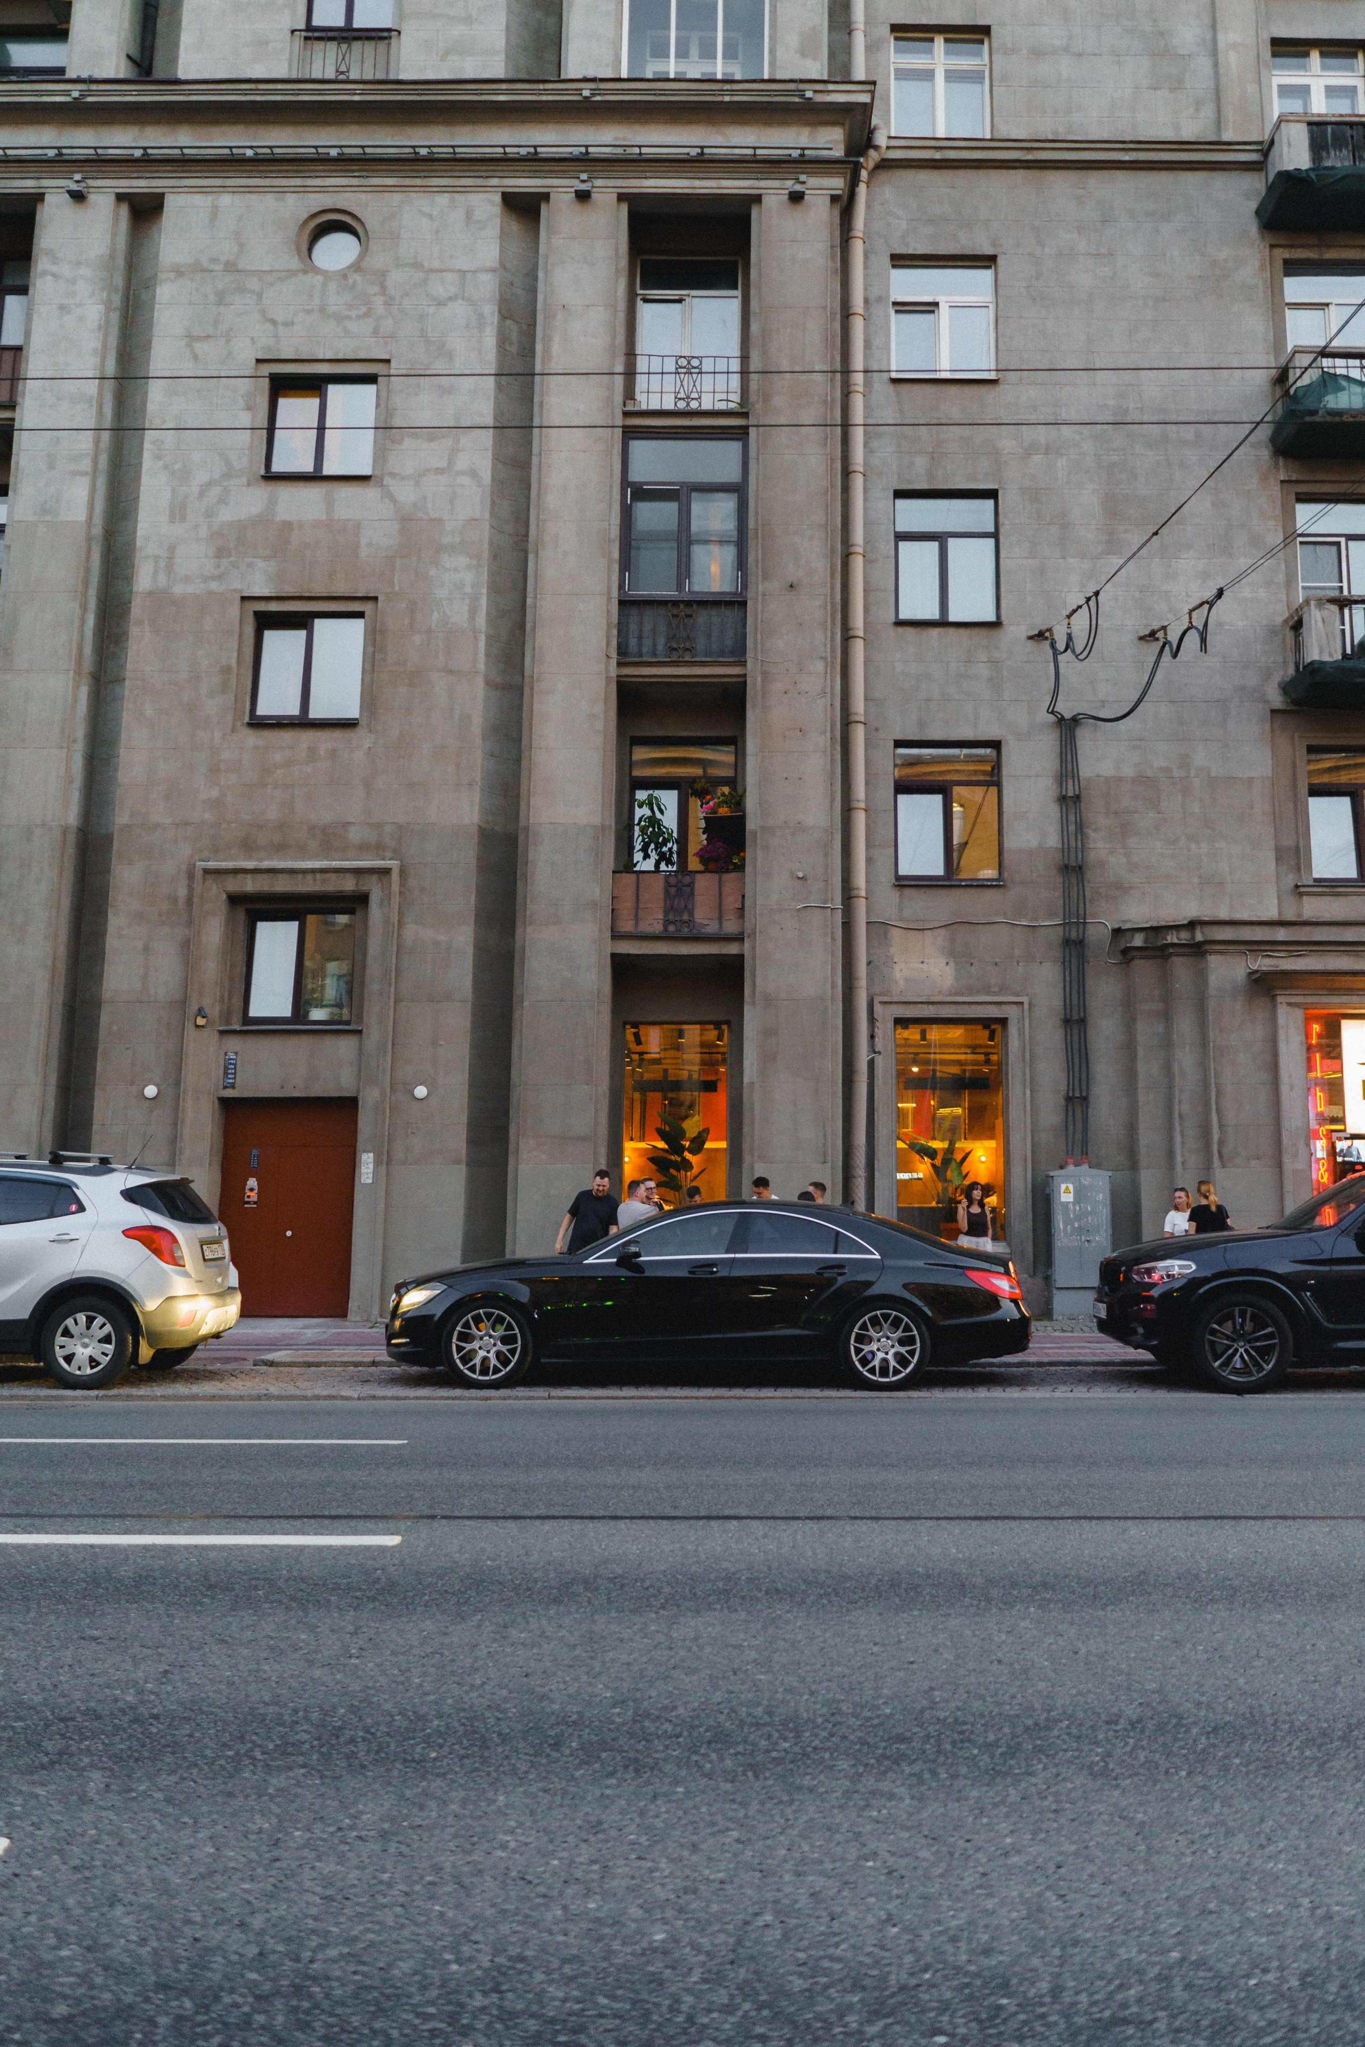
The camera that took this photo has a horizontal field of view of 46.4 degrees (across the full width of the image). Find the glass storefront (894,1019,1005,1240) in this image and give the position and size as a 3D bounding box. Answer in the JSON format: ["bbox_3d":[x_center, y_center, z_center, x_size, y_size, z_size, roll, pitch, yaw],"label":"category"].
[{"bbox_3d":[3.158,1.269,18.830,1.316,2.645,0.150,1,-9,1],"label":"glass storefront"}]

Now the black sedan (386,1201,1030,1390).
[{"bbox_3d":[0.200,2.097,12.418,4.940,1.420,1.880,1,-9,1],"label":"black sedan"}]

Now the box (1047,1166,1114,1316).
[{"bbox_3d":[4.802,2.690,19.355,0.770,1.834,0.380,1,-10,1],"label":"box"}]

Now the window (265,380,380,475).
[{"bbox_3d":[-4.499,-7.447,19.932,1.382,1.369,0.150,1,-9,1],"label":"window"}]

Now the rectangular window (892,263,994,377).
[{"bbox_3d":[3.359,-9.046,20.545,1.344,1.677,0.150,1,-9,1],"label":"rectangular window"}]

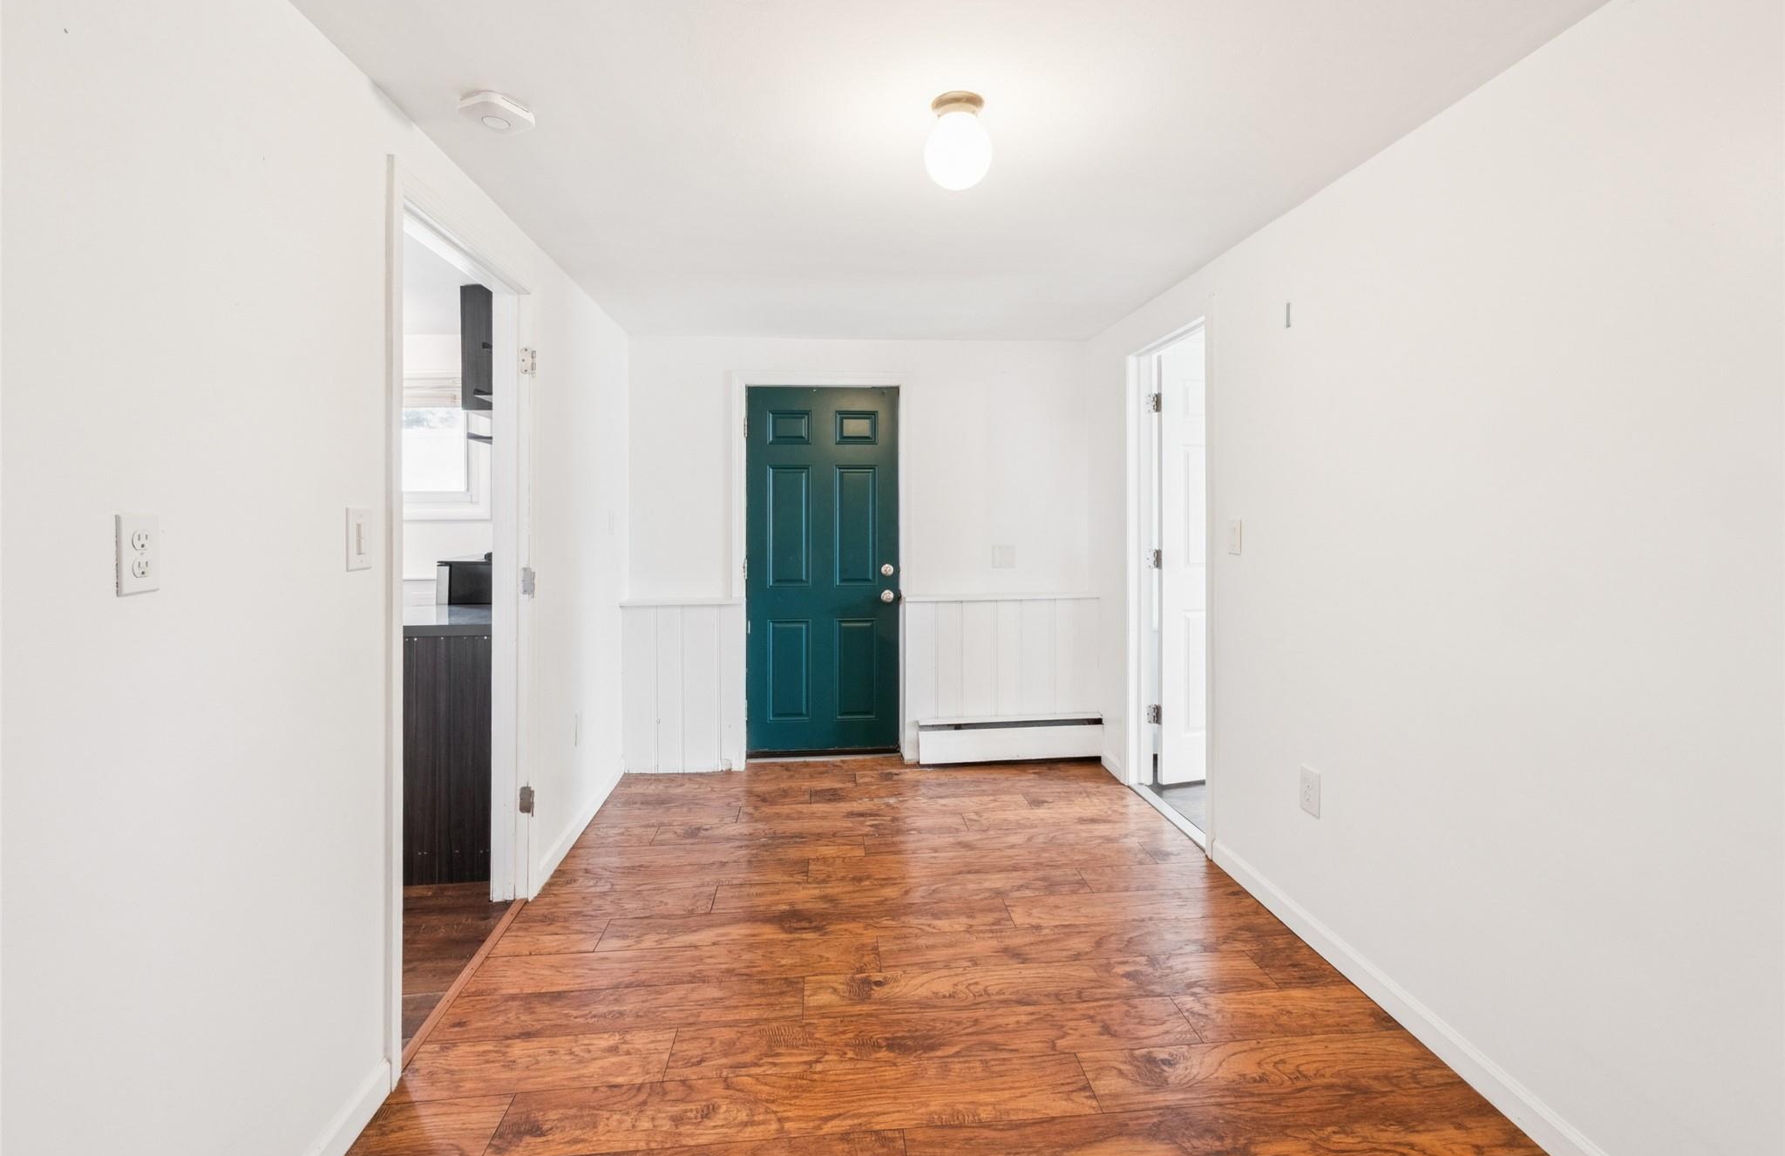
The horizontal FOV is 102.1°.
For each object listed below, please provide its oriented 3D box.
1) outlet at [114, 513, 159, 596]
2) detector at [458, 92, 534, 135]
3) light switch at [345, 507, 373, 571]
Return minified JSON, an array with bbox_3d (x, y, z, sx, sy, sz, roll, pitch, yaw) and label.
[{"bbox_3d":[-1.070,-0.033,1.030,0.009,0.115,0.070,0,3,-6],"label":"outlet"},{"bbox_3d":[-0.926,-1.086,1.695,0.122,0.034,0.122,1,3,23],"label":"detector"},{"bbox_3d":[-1.123,-0.080,1.527,0.009,0.125,0.079,0,3,-6],"label":"light switch"}]

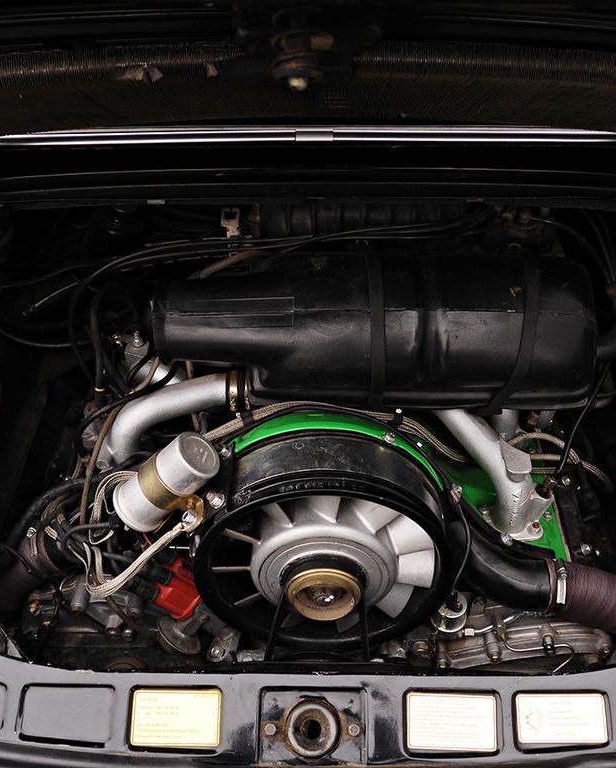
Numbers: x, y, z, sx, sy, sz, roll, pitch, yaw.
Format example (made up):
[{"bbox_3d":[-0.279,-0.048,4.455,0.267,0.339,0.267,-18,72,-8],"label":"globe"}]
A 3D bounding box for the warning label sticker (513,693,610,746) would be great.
[{"bbox_3d":[0.248,0.327,0.810,0.086,0.002,0.045,0,75,0],"label":"warning label sticker"}]

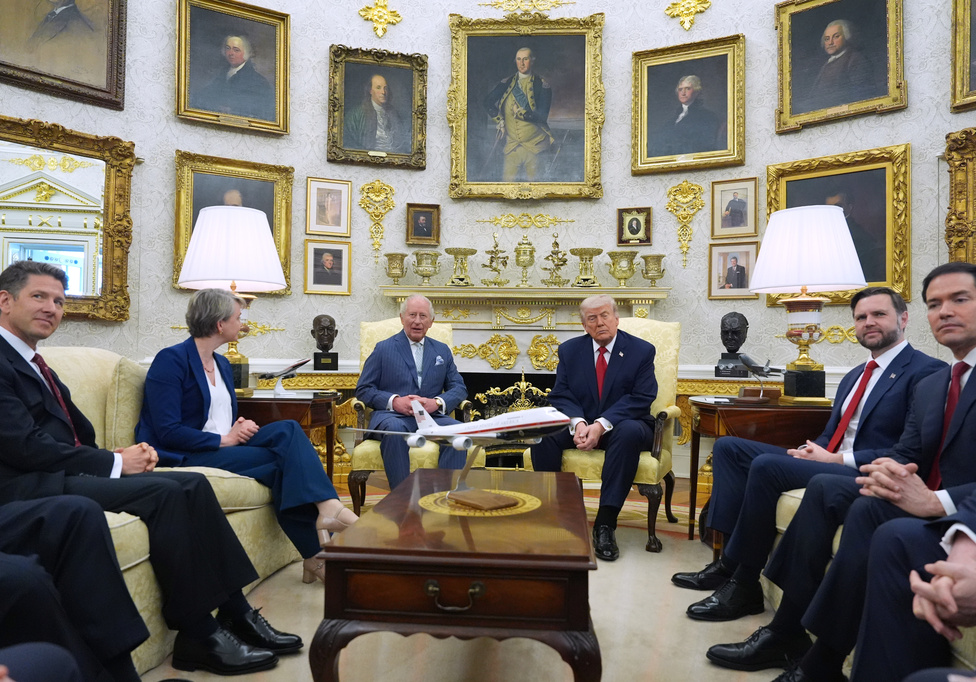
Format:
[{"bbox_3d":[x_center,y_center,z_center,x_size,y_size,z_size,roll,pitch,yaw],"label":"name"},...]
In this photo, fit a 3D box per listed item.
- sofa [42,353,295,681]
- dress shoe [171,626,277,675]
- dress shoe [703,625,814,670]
[{"bbox_3d":[-1.470,0.505,2.171,0.970,0.980,2.200,1,-1,4],"label":"sofa"},{"bbox_3d":[-0.793,0.930,2.065,0.314,0.122,0.112,1,-1,-1],"label":"dress shoe"},{"bbox_3d":[0.830,0.934,2.093,0.315,0.110,0.110,1,-1,3],"label":"dress shoe"}]

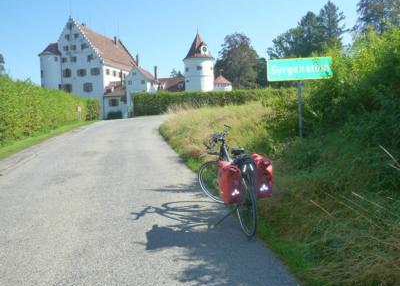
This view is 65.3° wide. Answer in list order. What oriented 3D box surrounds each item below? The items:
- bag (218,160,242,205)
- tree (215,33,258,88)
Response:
[{"bbox_3d":[0.316,0.408,3.320,0.180,0.385,0.310,-6,7,-6],"label":"bag"},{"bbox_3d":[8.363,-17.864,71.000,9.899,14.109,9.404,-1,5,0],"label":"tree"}]

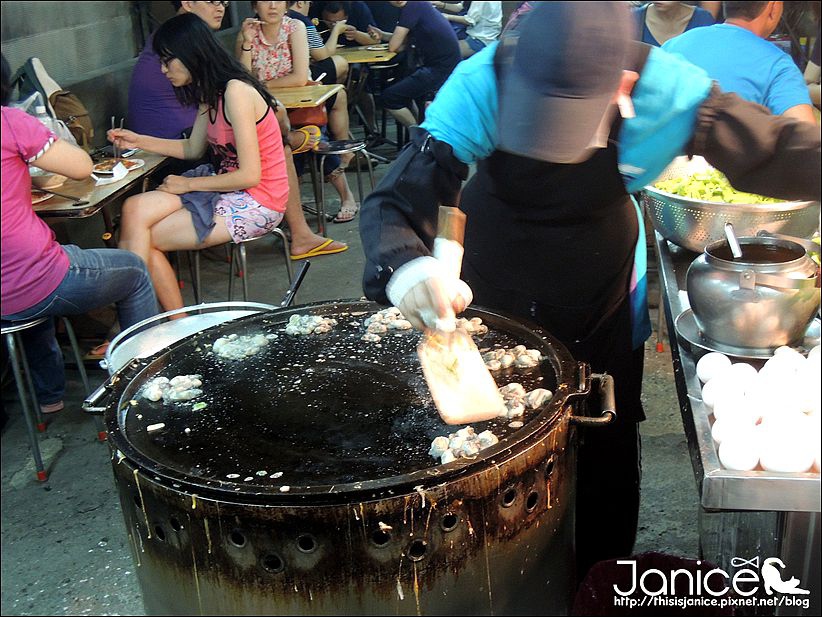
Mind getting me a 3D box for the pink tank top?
[{"bbox_3d":[-0.552,-0.517,3.601,0.250,0.460,0.340,-11,21,-15],"label":"pink tank top"}]

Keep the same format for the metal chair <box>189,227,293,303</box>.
[{"bbox_3d":[-0.600,-0.079,3.847,0.310,0.460,0.310,-11,21,-15],"label":"metal chair"}]

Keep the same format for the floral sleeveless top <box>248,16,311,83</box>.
[{"bbox_3d":[-0.688,-1.326,5.659,0.360,0.450,0.240,-6,20,-1],"label":"floral sleeveless top"}]

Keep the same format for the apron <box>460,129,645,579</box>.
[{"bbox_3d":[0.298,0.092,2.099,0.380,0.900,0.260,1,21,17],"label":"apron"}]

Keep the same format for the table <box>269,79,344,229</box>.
[{"bbox_3d":[-0.742,-0.742,5.435,0.780,0.640,0.640,-2,20,10],"label":"table"}]

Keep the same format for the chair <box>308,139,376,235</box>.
[{"bbox_3d":[-0.339,-0.574,5.135,0.310,0.460,0.310,-5,20,2],"label":"chair"}]

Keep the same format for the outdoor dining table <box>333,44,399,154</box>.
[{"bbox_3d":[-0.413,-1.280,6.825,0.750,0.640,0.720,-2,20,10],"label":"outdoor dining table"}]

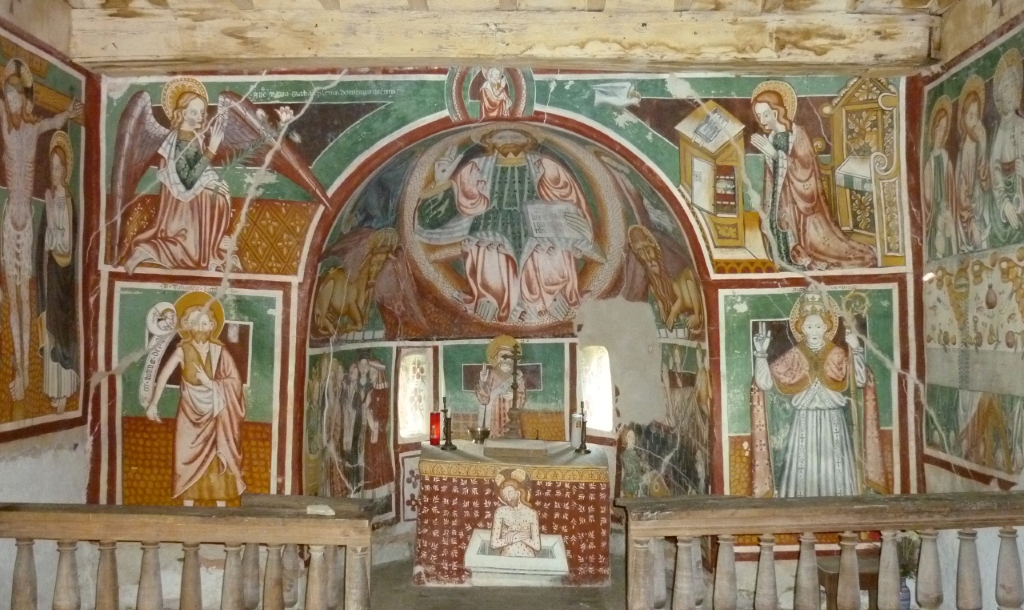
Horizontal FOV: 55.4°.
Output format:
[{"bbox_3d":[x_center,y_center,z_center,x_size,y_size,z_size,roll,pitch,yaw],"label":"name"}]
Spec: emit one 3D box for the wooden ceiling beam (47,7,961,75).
[{"bbox_3d":[-0.050,-1.612,6.007,5.184,0.287,0.270,0,-1,0],"label":"wooden ceiling beam"}]

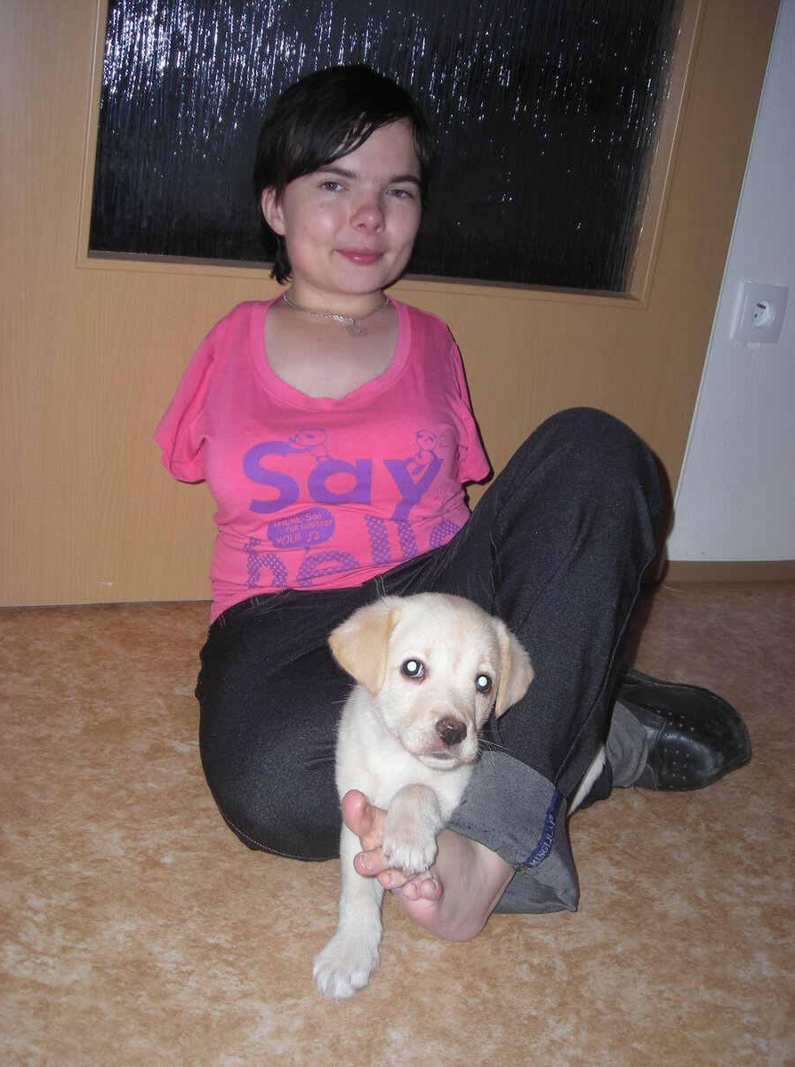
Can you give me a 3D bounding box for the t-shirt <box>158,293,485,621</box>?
[{"bbox_3d":[-0.074,-0.080,1.295,0.360,0.345,0.240,1,11,-21],"label":"t-shirt"}]

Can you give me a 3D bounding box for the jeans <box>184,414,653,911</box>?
[{"bbox_3d":[0.046,0.054,1.249,0.440,0.395,0.540,-1,21,-24],"label":"jeans"}]

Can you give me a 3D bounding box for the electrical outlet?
[{"bbox_3d":[0.521,-0.314,1.806,0.082,0.082,0.014,-1,21,-24],"label":"electrical outlet"}]

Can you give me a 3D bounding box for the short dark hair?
[{"bbox_3d":[-0.053,-0.350,1.255,0.178,0.220,0.215,2,20,-17],"label":"short dark hair"}]

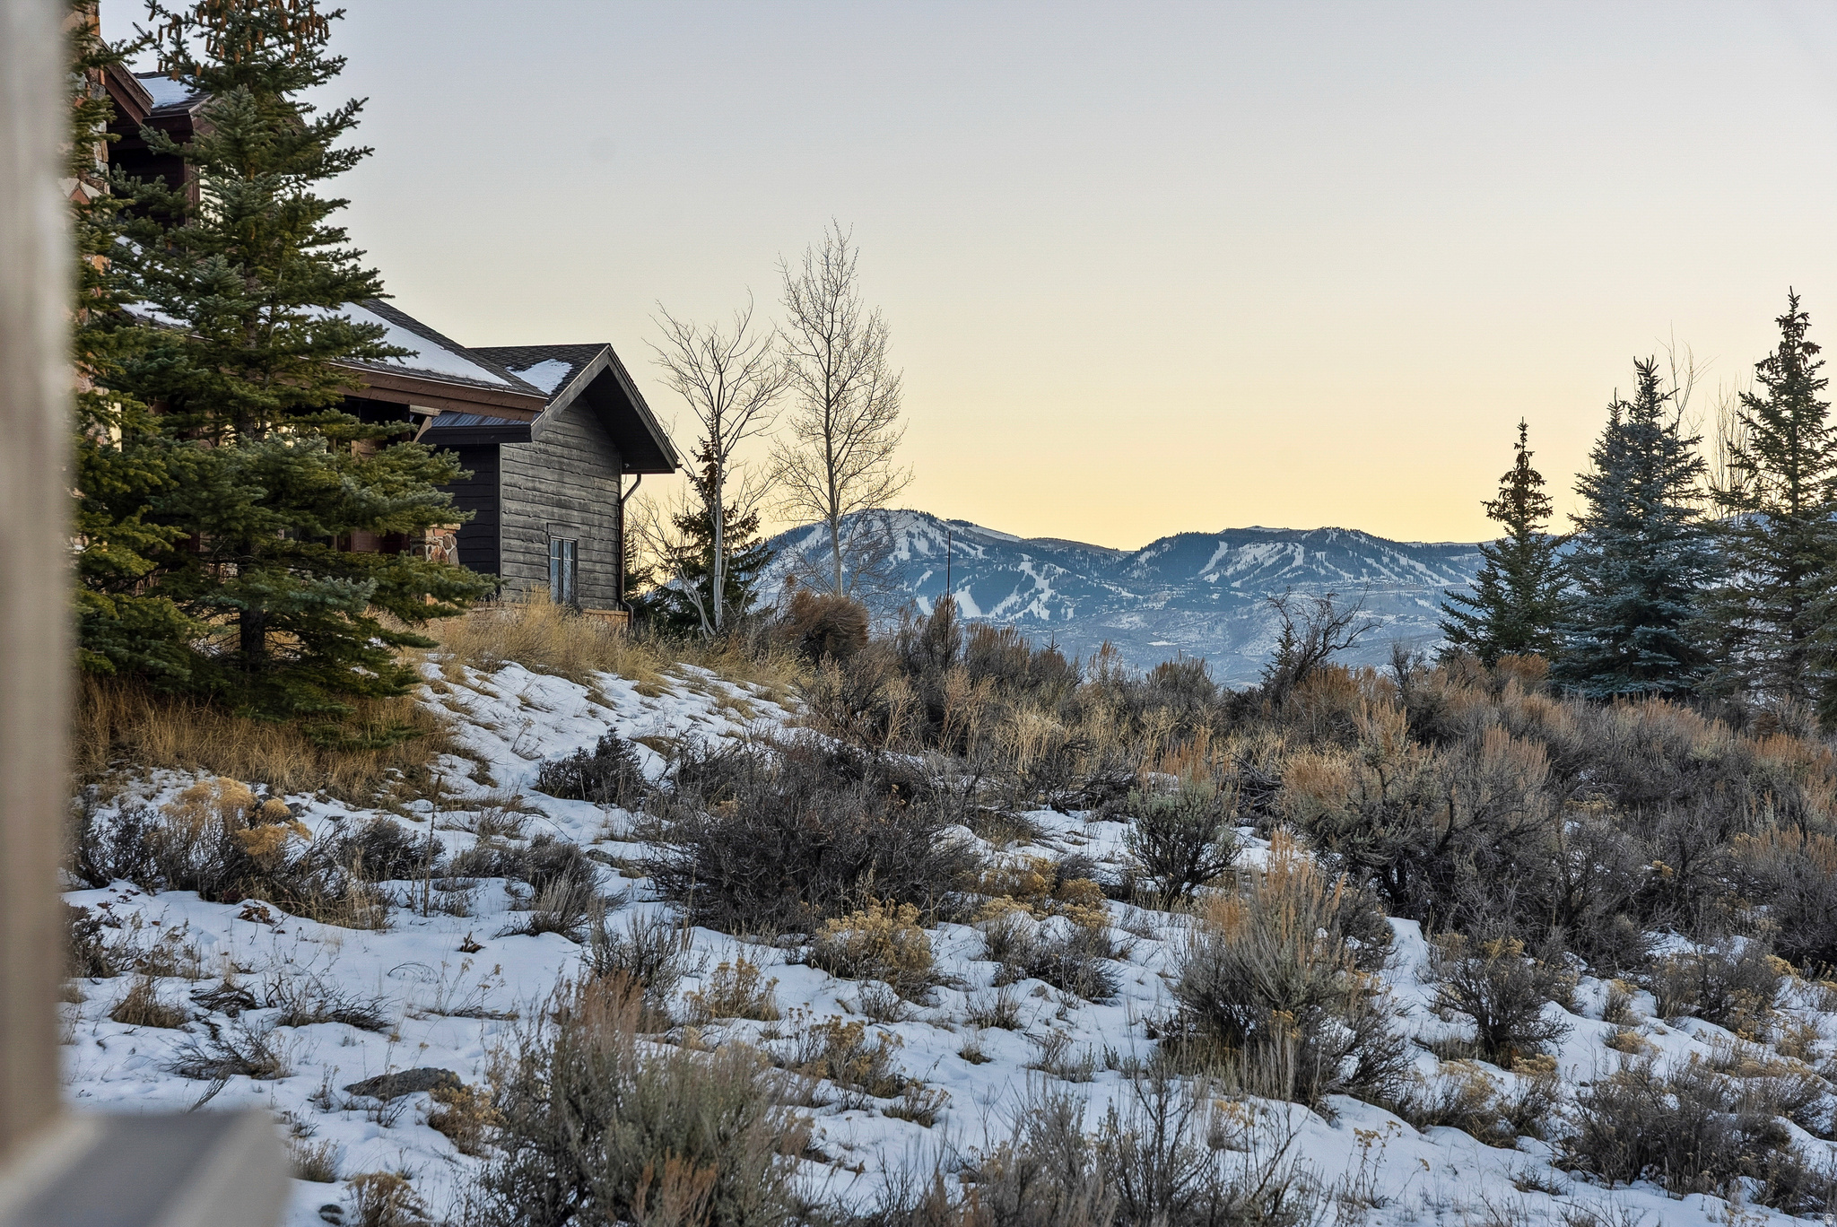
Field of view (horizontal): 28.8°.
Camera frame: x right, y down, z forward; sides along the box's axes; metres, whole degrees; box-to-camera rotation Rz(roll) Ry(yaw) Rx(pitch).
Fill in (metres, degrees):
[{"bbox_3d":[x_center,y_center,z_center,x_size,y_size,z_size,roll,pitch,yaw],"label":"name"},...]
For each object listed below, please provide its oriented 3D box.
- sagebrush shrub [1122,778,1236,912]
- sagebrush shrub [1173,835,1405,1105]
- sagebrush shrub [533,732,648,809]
[{"bbox_3d":[1.671,1.474,22.800,0.751,0.791,0.700,0,-1,0],"label":"sagebrush shrub"},{"bbox_3d":[1.450,1.383,14.000,0.905,1.023,0.850,0,-1,0],"label":"sagebrush shrub"},{"bbox_3d":[-2.569,1.226,28.000,0.877,0.583,0.750,0,-1,0],"label":"sagebrush shrub"}]

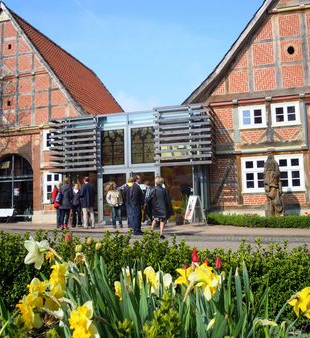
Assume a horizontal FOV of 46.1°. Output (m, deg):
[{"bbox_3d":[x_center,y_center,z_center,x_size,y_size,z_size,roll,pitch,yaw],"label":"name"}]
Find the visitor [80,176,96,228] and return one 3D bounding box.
[{"bbox_3d":[-2.282,1.167,12.500,0.520,1.770,0.360,0,-5,-18],"label":"visitor"}]

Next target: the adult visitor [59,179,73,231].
[{"bbox_3d":[-3.035,1.187,12.350,0.470,1.700,0.350,-4,-6,27],"label":"adult visitor"}]

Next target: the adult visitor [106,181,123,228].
[{"bbox_3d":[-1.401,1.235,12.600,0.520,1.620,0.400,-3,-5,12],"label":"adult visitor"}]

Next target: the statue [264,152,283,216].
[{"bbox_3d":[4.067,0.642,12.500,0.600,2.400,0.580,-3,-5,15],"label":"statue"}]

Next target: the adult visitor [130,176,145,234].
[{"bbox_3d":[-0.515,1.062,10.900,0.360,1.760,0.480,4,-7,-45],"label":"adult visitor"}]

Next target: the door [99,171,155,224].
[{"bbox_3d":[-1.161,1.182,15.100,2.450,2.200,0.150,-3,-5,15],"label":"door"}]

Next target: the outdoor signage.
[{"bbox_3d":[1.430,1.434,12.800,0.600,1.060,0.630,1,-6,-22],"label":"outdoor signage"}]

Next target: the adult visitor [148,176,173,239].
[{"bbox_3d":[0.148,1.023,9.800,0.600,1.660,0.450,-1,-5,-3],"label":"adult visitor"}]

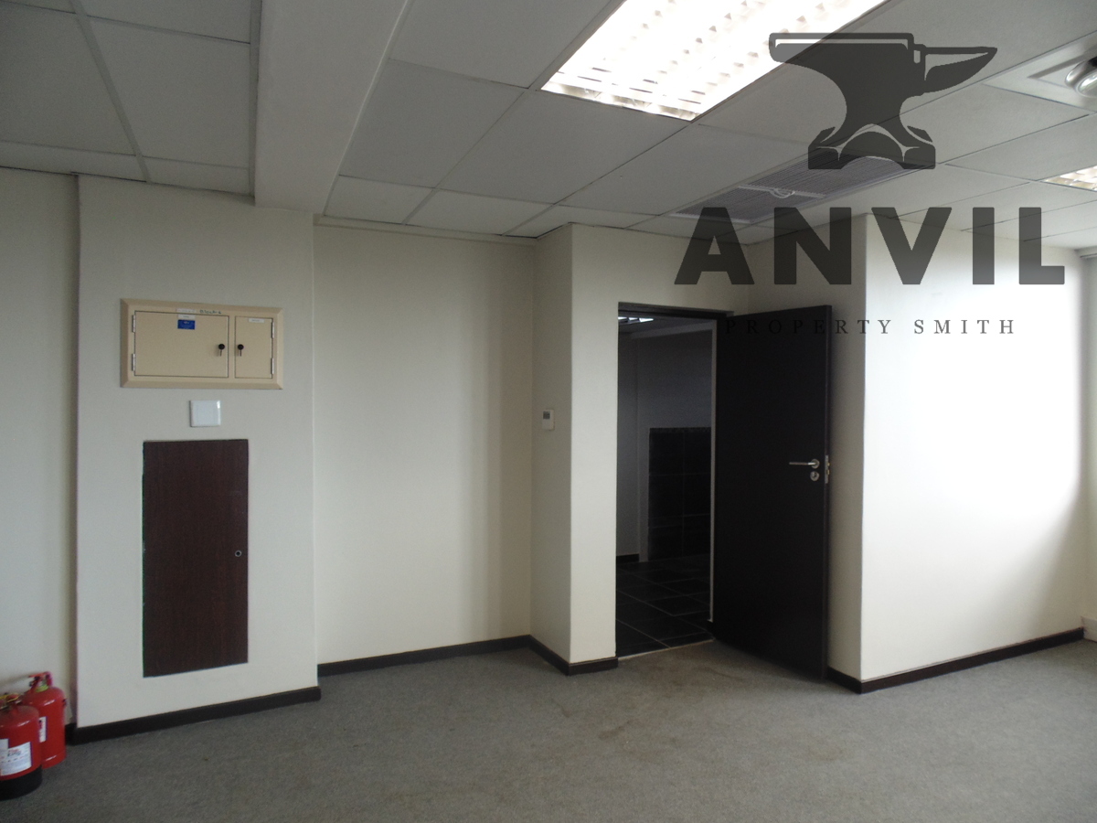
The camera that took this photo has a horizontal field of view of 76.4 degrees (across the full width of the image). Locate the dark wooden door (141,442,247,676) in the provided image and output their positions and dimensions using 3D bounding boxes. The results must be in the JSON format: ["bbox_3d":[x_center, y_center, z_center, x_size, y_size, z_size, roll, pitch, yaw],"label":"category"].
[{"bbox_3d":[-1.682,0.687,3.343,0.445,1.101,0.035,0,1,-24],"label":"dark wooden door"}]

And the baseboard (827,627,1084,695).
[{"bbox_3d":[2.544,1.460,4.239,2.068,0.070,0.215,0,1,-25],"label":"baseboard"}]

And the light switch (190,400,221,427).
[{"bbox_3d":[-1.660,0.008,3.381,0.124,0.120,0.015,0,2,-23],"label":"light switch"}]

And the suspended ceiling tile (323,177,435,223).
[{"bbox_3d":[-0.892,-1.071,3.586,0.424,0.020,0.808,0,2,-23],"label":"suspended ceiling tile"}]

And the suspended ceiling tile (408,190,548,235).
[{"bbox_3d":[-0.409,-1.072,3.789,0.576,0.020,0.808,0,2,-23],"label":"suspended ceiling tile"}]

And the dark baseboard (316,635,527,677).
[{"bbox_3d":[-0.718,1.465,4.188,1.314,0.078,0.016,0,2,-23],"label":"dark baseboard"}]

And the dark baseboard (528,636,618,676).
[{"bbox_3d":[0.154,1.446,4.206,0.341,0.070,0.498,0,1,-24],"label":"dark baseboard"}]

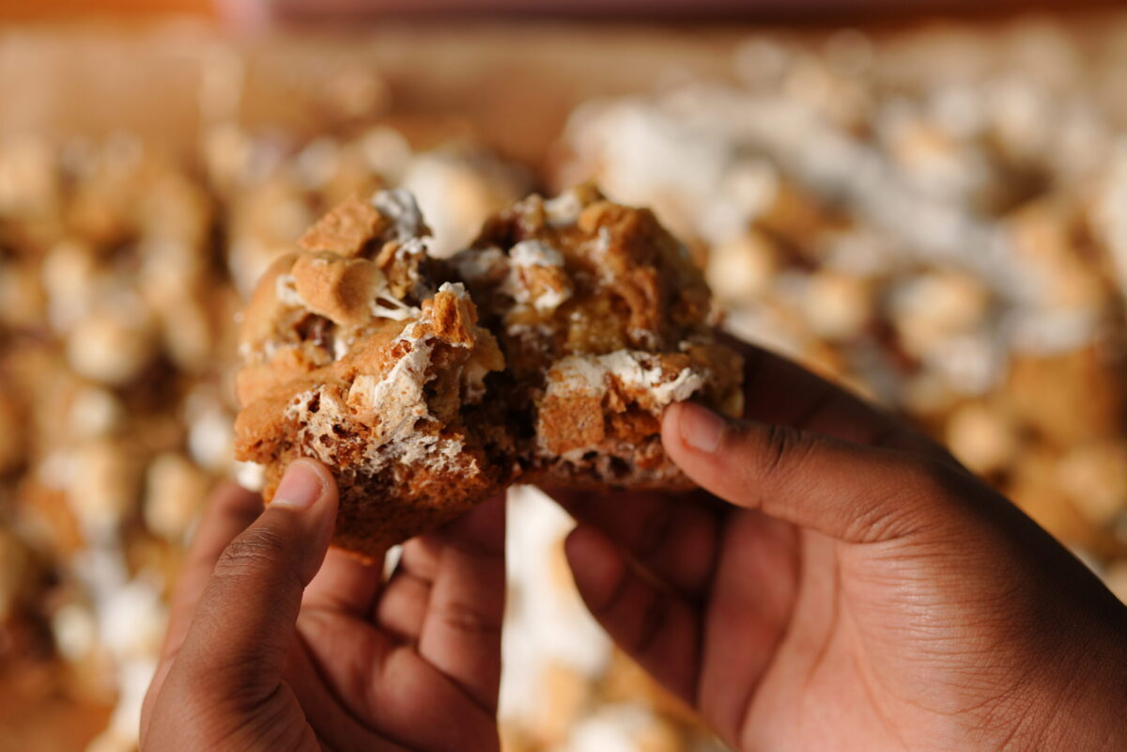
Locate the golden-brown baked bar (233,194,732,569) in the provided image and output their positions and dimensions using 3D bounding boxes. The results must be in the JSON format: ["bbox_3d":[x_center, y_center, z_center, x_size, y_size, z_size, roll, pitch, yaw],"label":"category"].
[{"bbox_3d":[-0.018,-0.001,0.632,0.117,0.052,0.074,0,40,0],"label":"golden-brown baked bar"}]

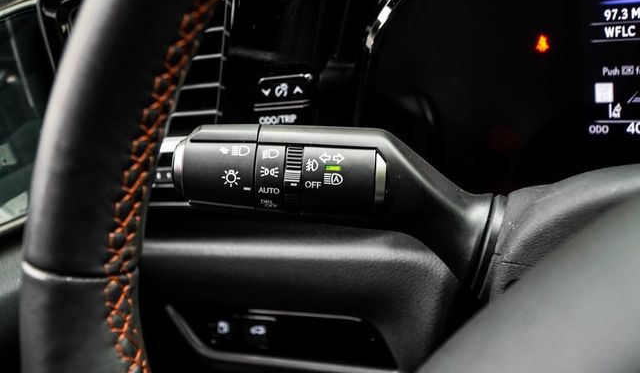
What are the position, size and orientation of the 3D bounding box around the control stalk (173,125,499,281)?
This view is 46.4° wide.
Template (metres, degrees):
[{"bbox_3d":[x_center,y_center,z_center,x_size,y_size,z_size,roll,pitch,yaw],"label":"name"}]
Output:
[{"bbox_3d":[0.006,0.006,0.297,0.126,0.056,0.050,3,11,2],"label":"control stalk"}]

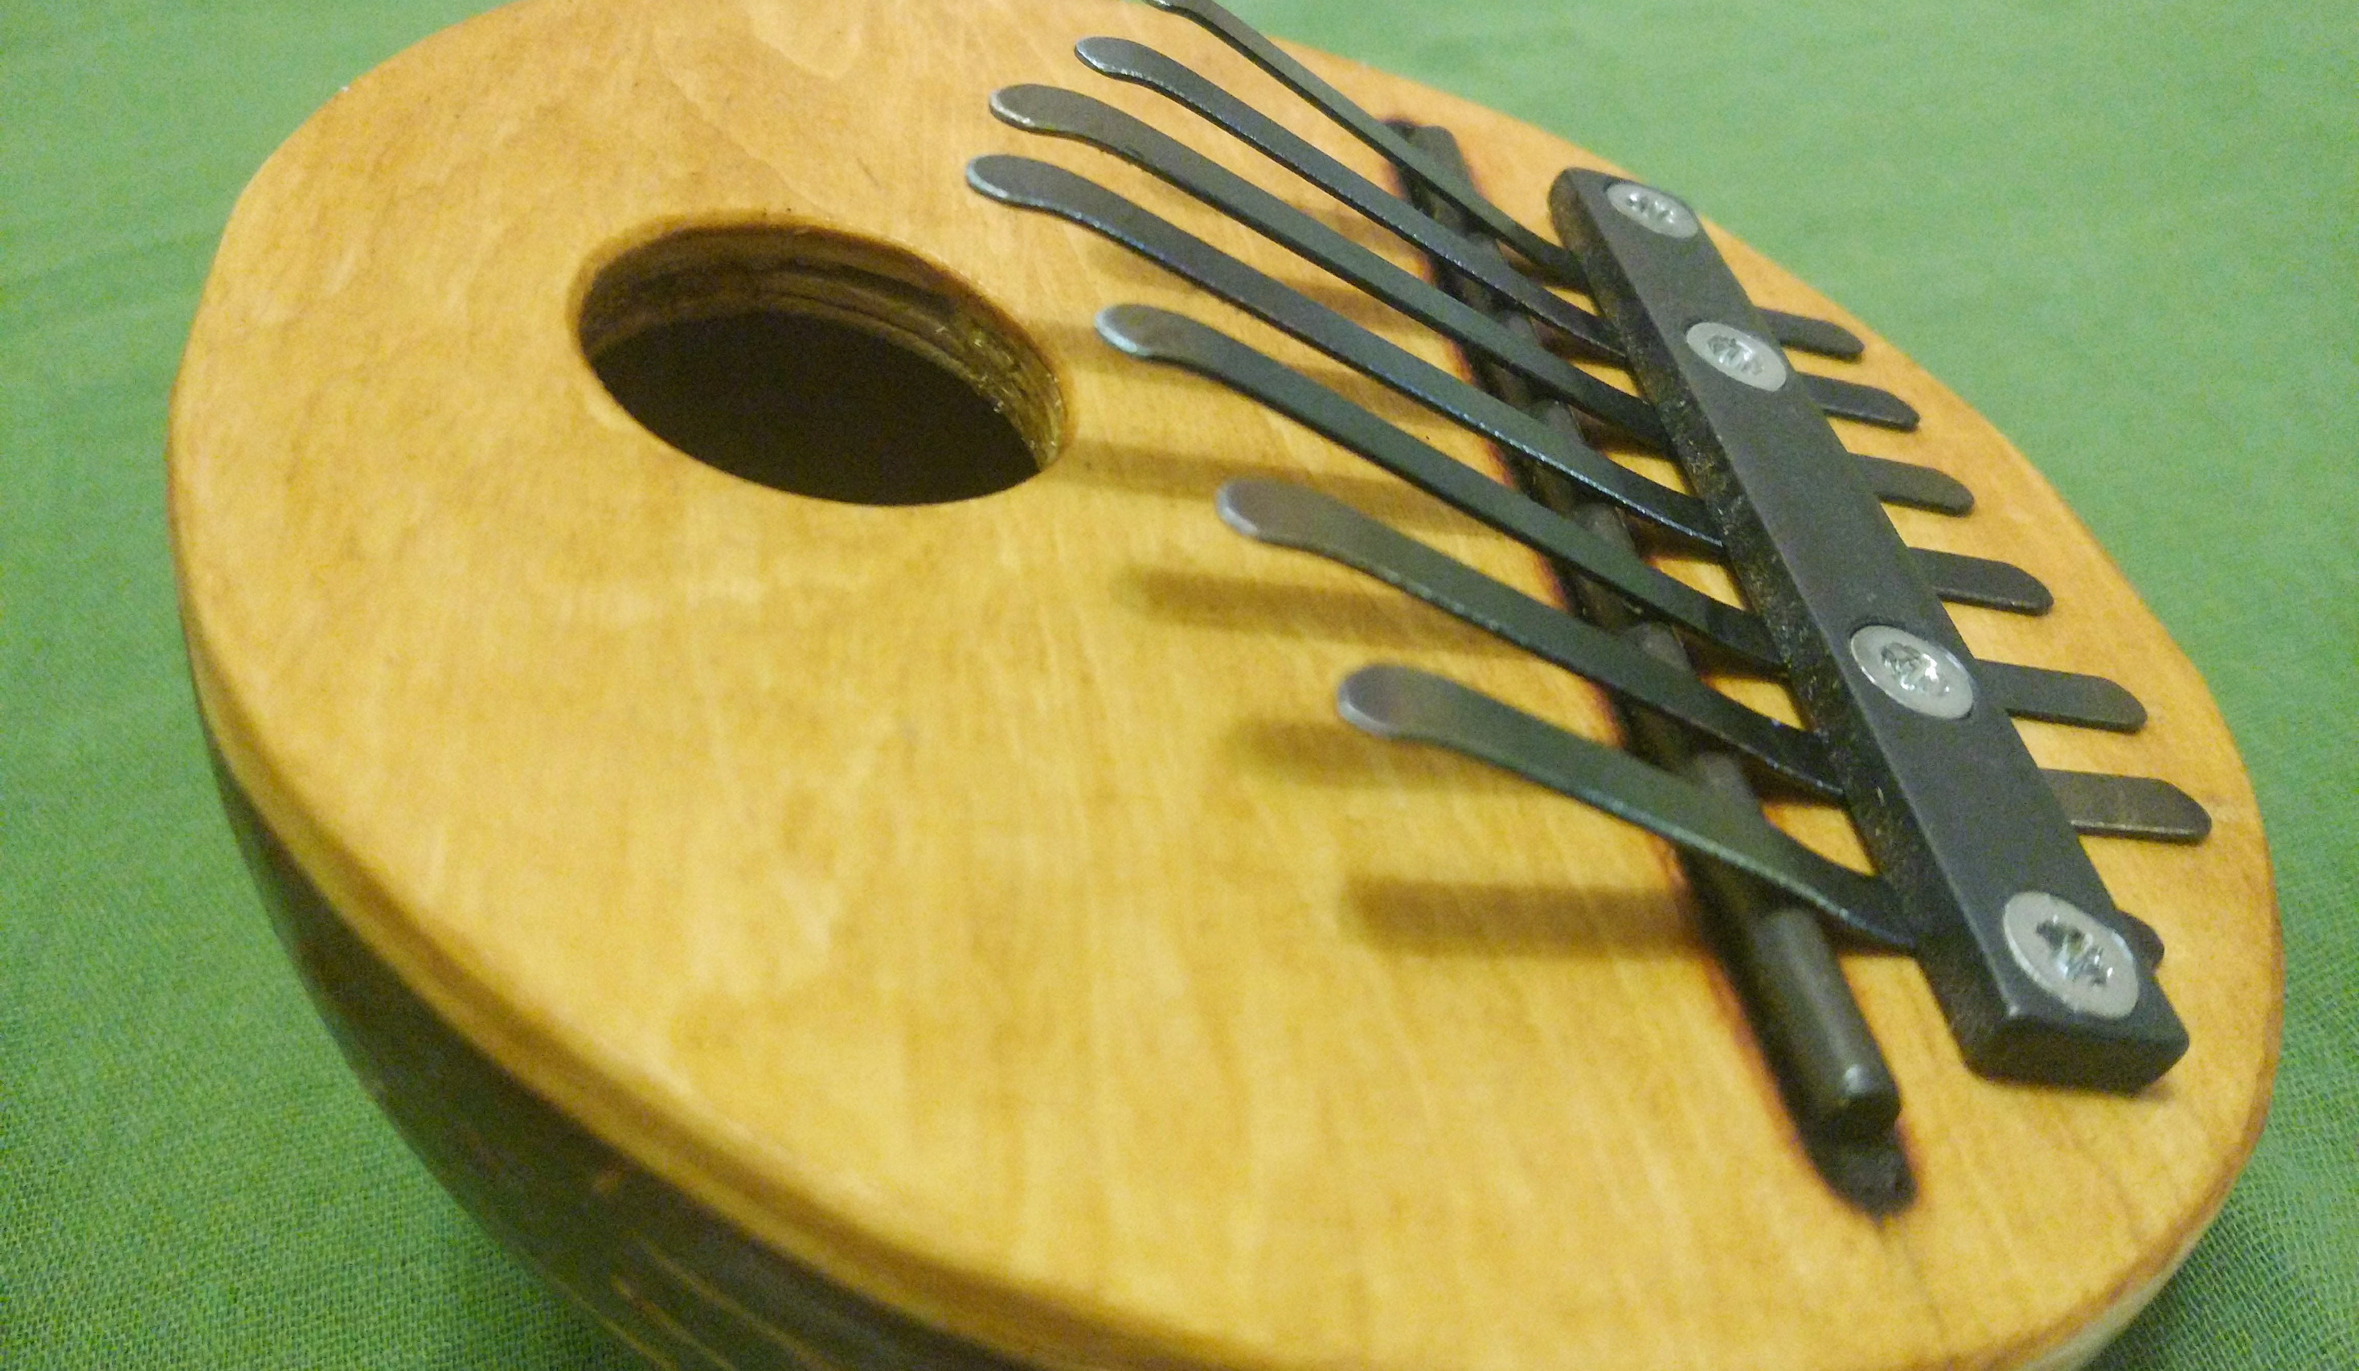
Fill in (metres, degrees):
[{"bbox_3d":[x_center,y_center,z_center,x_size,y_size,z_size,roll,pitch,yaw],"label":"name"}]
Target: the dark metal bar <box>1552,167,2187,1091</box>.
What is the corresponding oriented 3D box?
[{"bbox_3d":[0.039,-0.010,0.119,0.011,0.004,0.081,8,41,-16],"label":"dark metal bar"}]

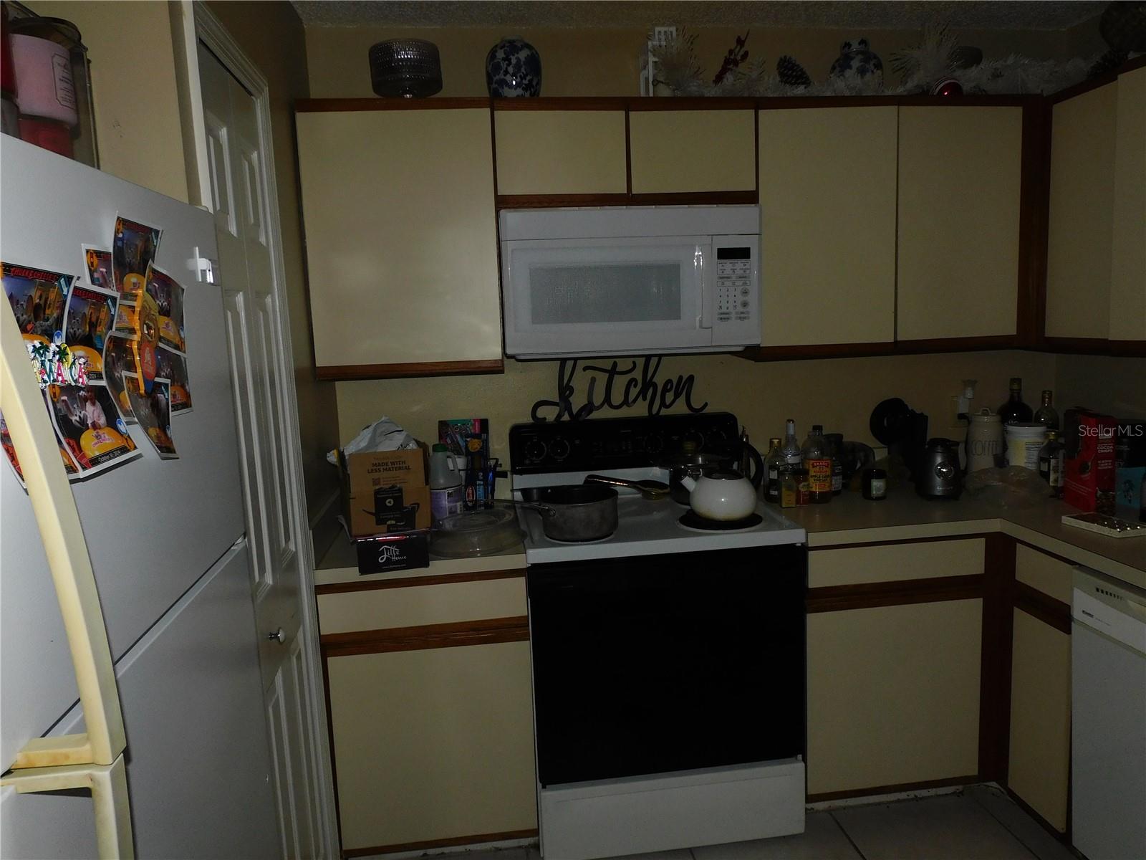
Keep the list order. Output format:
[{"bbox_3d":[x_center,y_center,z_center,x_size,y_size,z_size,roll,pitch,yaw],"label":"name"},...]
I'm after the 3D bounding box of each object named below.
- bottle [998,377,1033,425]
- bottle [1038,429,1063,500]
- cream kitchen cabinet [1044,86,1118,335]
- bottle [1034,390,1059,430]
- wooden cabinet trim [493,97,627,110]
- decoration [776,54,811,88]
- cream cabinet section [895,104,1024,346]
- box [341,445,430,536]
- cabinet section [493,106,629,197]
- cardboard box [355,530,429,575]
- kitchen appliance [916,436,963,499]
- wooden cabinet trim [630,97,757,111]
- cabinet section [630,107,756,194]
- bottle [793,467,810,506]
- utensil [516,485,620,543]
[{"bbox_3d":[1.520,-0.007,2.745,0.102,0.342,0.102,3,9,30],"label":"bottle"},{"bbox_3d":[1.506,0.102,2.504,0.073,0.196,0.070,3,9,30],"label":"bottle"},{"bbox_3d":[1.600,-0.616,2.299,0.300,0.710,0.270,-3,8,-7],"label":"cream kitchen cabinet"},{"bbox_3d":[1.632,0.011,2.751,0.075,0.298,0.075,3,9,30],"label":"bottle"},{"bbox_3d":[-0.033,-0.917,2.232,0.380,0.040,0.022,-3,8,-7],"label":"wooden cabinet trim"},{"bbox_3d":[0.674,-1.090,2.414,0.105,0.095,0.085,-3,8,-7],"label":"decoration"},{"bbox_3d":[1.161,-0.644,2.571,0.400,0.688,0.300,-3,8,-7],"label":"cream cabinet section"},{"bbox_3d":[-0.488,0.142,2.080,0.195,0.218,0.160,-5,9,-18],"label":"box"},{"bbox_3d":[-0.050,-0.800,2.389,0.371,0.232,0.300,-3,8,-7],"label":"cabinet section"},{"bbox_3d":[-0.456,0.296,2.029,0.168,0.085,0.160,-4,8,-11],"label":"cardboard box"},{"bbox_3d":[1.156,0.120,2.505,0.128,0.180,0.136,-1,8,12],"label":"kitchen appliance"},{"bbox_3d":[0.350,-0.947,2.312,0.378,0.037,0.022,-3,8,-7],"label":"wooden cabinet trim"},{"bbox_3d":[0.330,-0.822,2.437,0.369,0.232,0.300,-3,8,-7],"label":"cabinet section"},{"bbox_3d":[0.722,0.178,2.515,0.053,0.112,0.053,-3,7,-7],"label":"bottle"},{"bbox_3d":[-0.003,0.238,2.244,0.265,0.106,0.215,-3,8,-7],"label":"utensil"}]

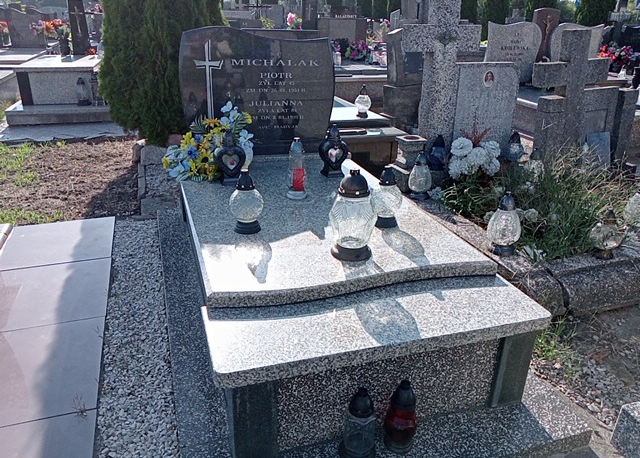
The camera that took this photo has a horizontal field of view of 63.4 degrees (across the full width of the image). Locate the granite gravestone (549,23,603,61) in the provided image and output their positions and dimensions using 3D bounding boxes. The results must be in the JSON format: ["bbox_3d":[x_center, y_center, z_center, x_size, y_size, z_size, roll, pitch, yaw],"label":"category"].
[{"bbox_3d":[2.860,-1.962,5.782,0.600,0.650,0.120,-3,22,-10],"label":"granite gravestone"}]

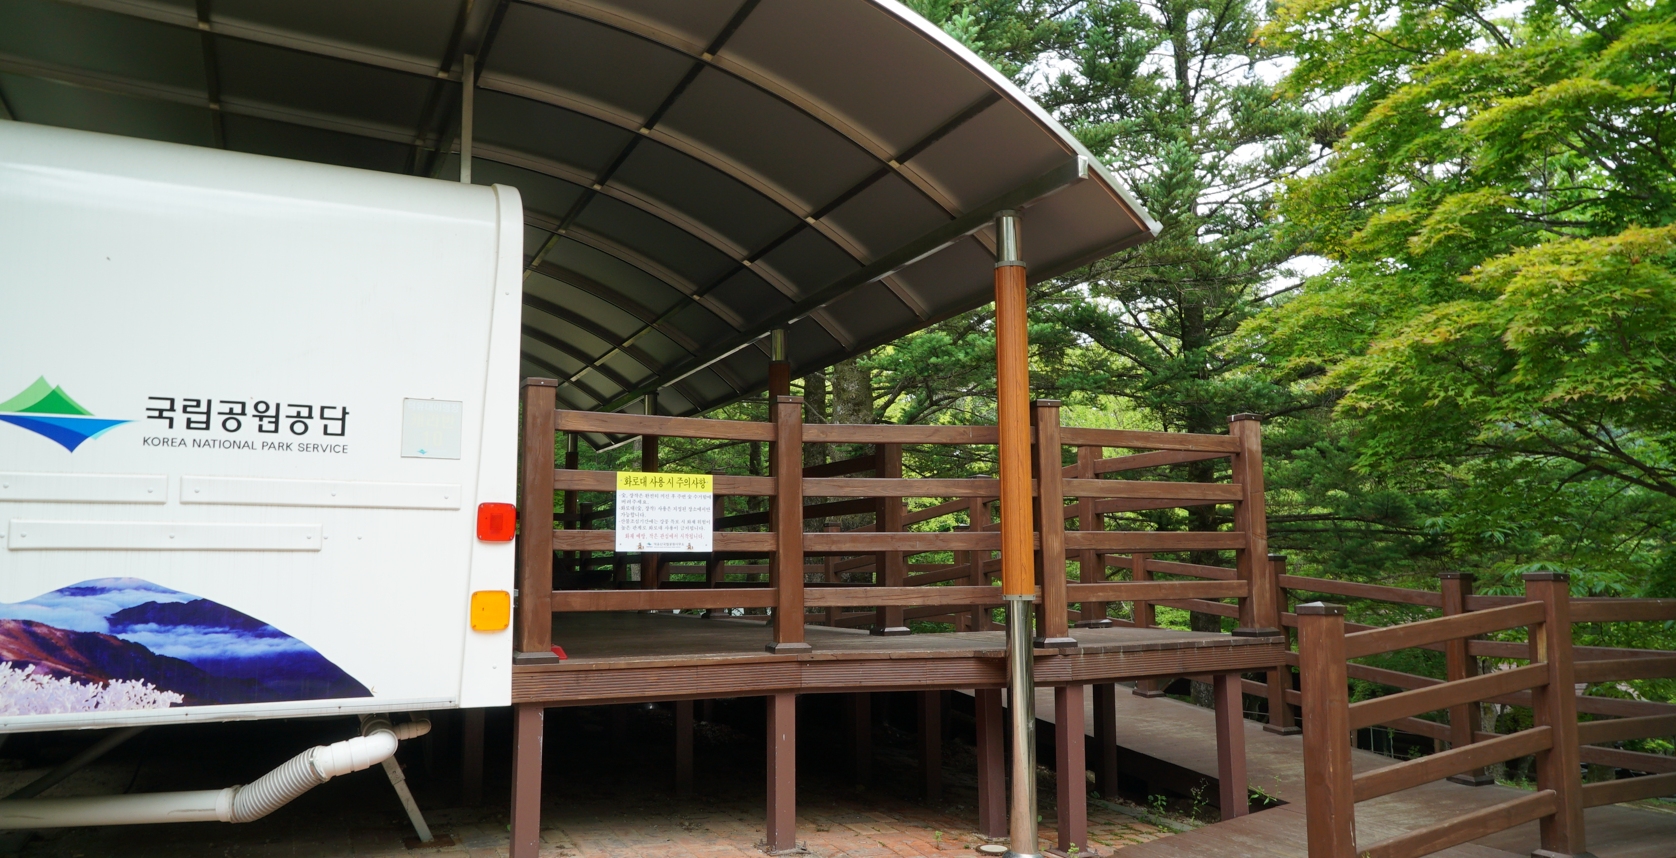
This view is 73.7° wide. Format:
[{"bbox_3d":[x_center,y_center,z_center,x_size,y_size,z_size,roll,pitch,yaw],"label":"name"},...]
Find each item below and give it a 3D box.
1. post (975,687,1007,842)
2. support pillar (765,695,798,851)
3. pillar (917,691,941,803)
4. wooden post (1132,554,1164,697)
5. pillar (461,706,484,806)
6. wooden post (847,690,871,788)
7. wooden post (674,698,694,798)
[{"bbox_3d":[0.791,1.672,5.727,0.110,0.802,0.110,3,-7,-27],"label":"post"},{"bbox_3d":[-0.262,1.591,5.239,0.110,0.732,0.110,3,-7,-27],"label":"support pillar"},{"bbox_3d":[0.535,1.770,6.626,0.110,0.800,0.110,3,-7,-27],"label":"pillar"},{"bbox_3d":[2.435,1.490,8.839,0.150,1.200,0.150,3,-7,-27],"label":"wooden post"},{"bbox_3d":[-1.908,1.624,5.858,0.110,0.644,0.110,3,-7,-27],"label":"pillar"},{"bbox_3d":[0.127,1.797,6.941,0.110,0.781,0.110,3,-7,-27],"label":"wooden post"},{"bbox_3d":[-0.874,1.705,6.348,0.110,0.712,0.110,3,-7,-27],"label":"wooden post"}]

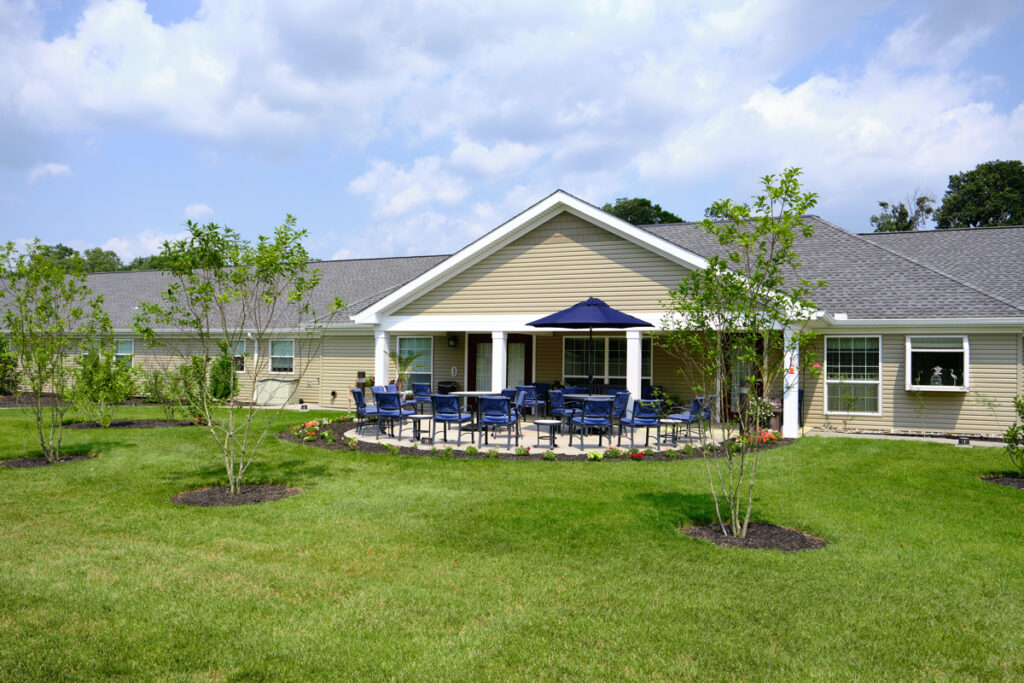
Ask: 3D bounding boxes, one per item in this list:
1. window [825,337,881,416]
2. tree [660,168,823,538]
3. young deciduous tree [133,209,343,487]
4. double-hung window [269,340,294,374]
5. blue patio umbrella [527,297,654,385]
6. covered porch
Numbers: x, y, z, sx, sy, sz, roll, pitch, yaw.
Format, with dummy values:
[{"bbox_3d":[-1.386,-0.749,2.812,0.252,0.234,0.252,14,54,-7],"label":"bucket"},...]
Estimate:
[{"bbox_3d":[7.803,0.783,17.582,1.210,1.820,0.100,0,-2,23],"label":"window"},{"bbox_3d":[1.987,0.104,6.650,1.403,3.203,1.403,1,-2,0],"label":"tree"},{"bbox_3d":[-2.945,0.151,8.300,2.269,3.004,2.156,1,-2,0],"label":"young deciduous tree"},{"bbox_3d":[-7.918,0.531,26.489,1.110,1.220,0.100,0,-2,23],"label":"double-hung window"},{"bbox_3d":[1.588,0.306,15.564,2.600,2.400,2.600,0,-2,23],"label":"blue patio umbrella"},{"bbox_3d":[1.683,0.749,18.497,9.950,2.420,3.170,0,-2,23],"label":"covered porch"}]

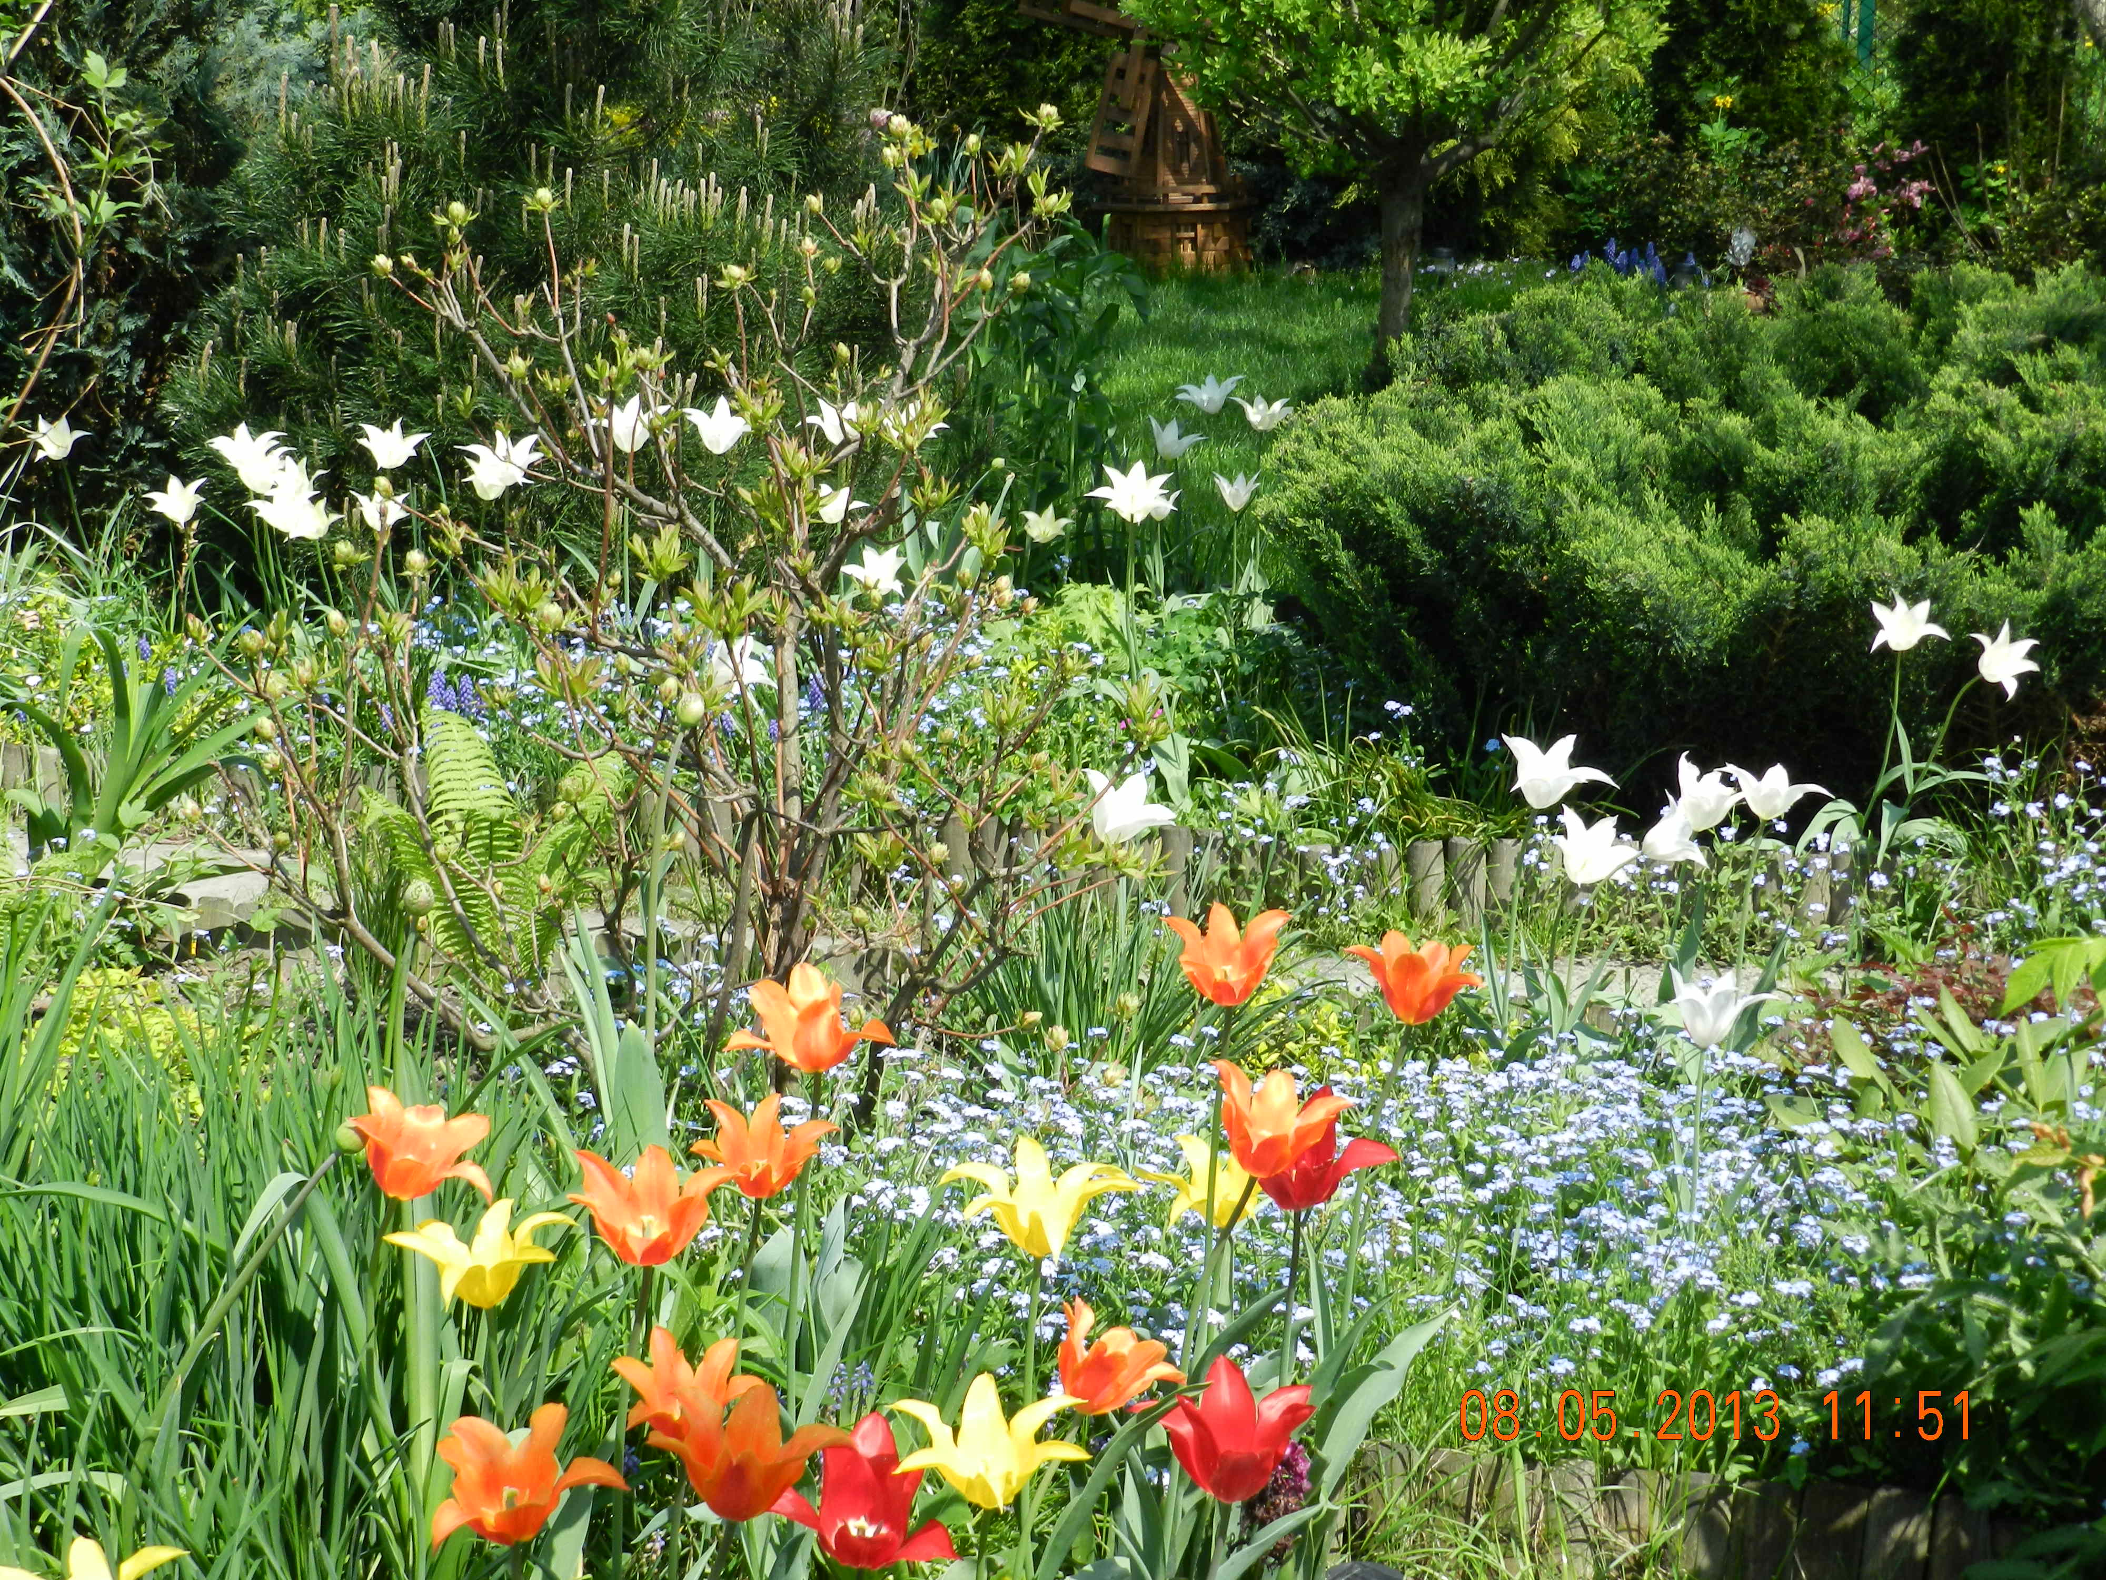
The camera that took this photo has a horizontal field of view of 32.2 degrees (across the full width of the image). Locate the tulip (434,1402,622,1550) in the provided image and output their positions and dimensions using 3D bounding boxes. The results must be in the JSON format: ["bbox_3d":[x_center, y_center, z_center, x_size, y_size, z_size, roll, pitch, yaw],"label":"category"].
[{"bbox_3d":[-0.324,0.423,2.250,0.116,0.078,0.108,0,15,0],"label":"tulip"}]

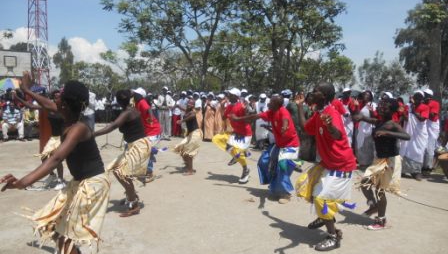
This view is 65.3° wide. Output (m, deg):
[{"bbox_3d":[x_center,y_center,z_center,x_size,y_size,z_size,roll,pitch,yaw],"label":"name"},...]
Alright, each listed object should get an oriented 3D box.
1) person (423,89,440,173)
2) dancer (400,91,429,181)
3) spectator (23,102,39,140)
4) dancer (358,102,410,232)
[{"bbox_3d":[4.029,0.084,6.800,0.400,1.630,0.480,0,7,-18],"label":"person"},{"bbox_3d":[3.435,0.171,6.300,0.460,1.610,0.500,0,6,-15],"label":"dancer"},{"bbox_3d":[-5.926,-0.199,10.700,0.520,1.200,0.720,0,6,-11],"label":"spectator"},{"bbox_3d":[1.837,0.426,4.025,0.550,1.504,0.550,-5,8,-37],"label":"dancer"}]

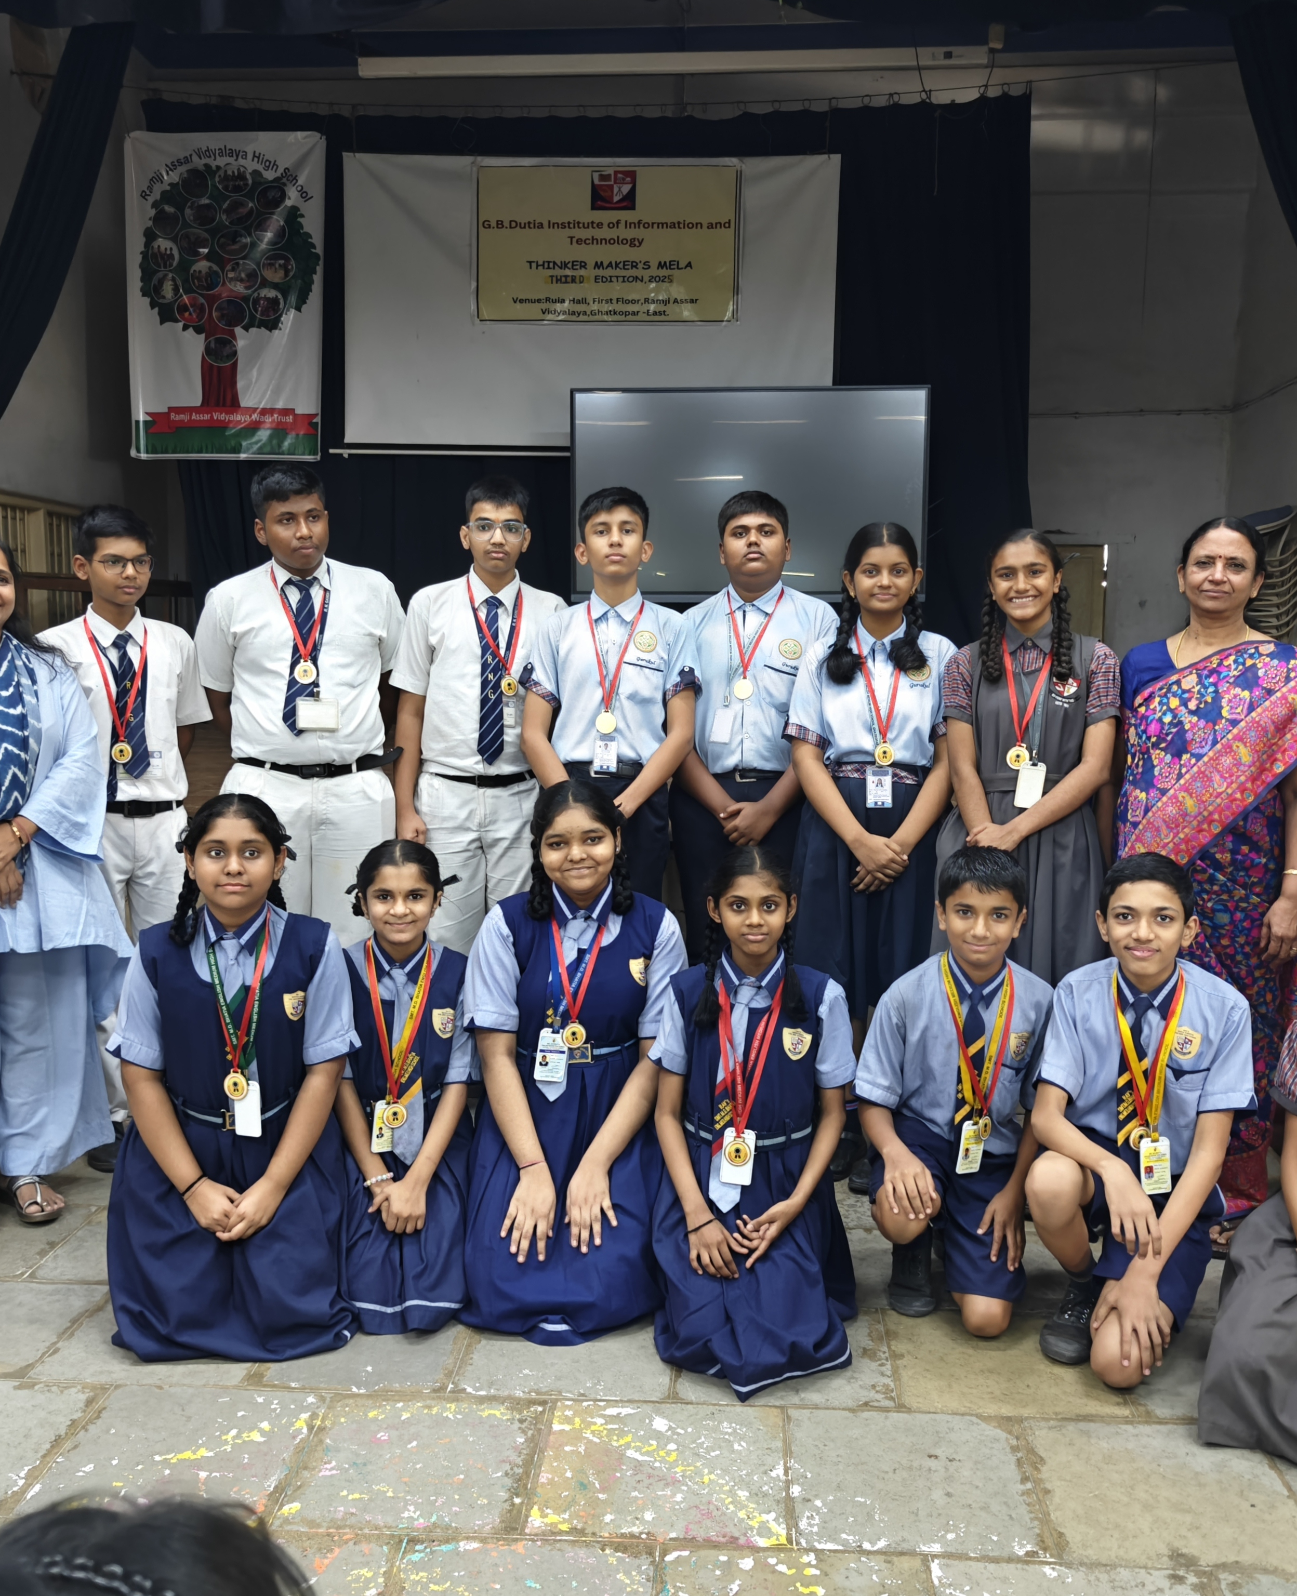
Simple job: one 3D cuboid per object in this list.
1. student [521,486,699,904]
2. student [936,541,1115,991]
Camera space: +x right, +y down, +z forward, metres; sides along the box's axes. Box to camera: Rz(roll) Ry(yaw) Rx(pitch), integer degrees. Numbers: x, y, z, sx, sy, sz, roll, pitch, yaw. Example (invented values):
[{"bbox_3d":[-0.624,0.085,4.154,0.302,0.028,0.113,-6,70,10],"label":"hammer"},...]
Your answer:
[{"bbox_3d":[-0.088,0.107,3.312,0.430,1.642,0.280,0,8,-2],"label":"student"},{"bbox_3d":[0.882,0.154,3.333,0.430,1.530,0.280,1,8,12],"label":"student"}]

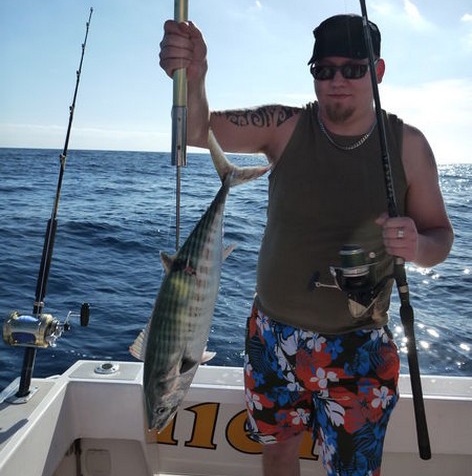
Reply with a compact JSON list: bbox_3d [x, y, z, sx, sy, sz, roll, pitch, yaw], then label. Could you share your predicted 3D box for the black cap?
[{"bbox_3d":[0.297,-0.534,1.381,0.178,0.140,0.255,1,9,-3],"label":"black cap"}]

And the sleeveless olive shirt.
[{"bbox_3d":[0.274,-0.066,1.436,0.410,0.640,0.300,4,9,12],"label":"sleeveless olive shirt"}]

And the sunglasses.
[{"bbox_3d":[0.286,-0.435,1.343,0.148,0.050,0.140,5,17,20],"label":"sunglasses"}]

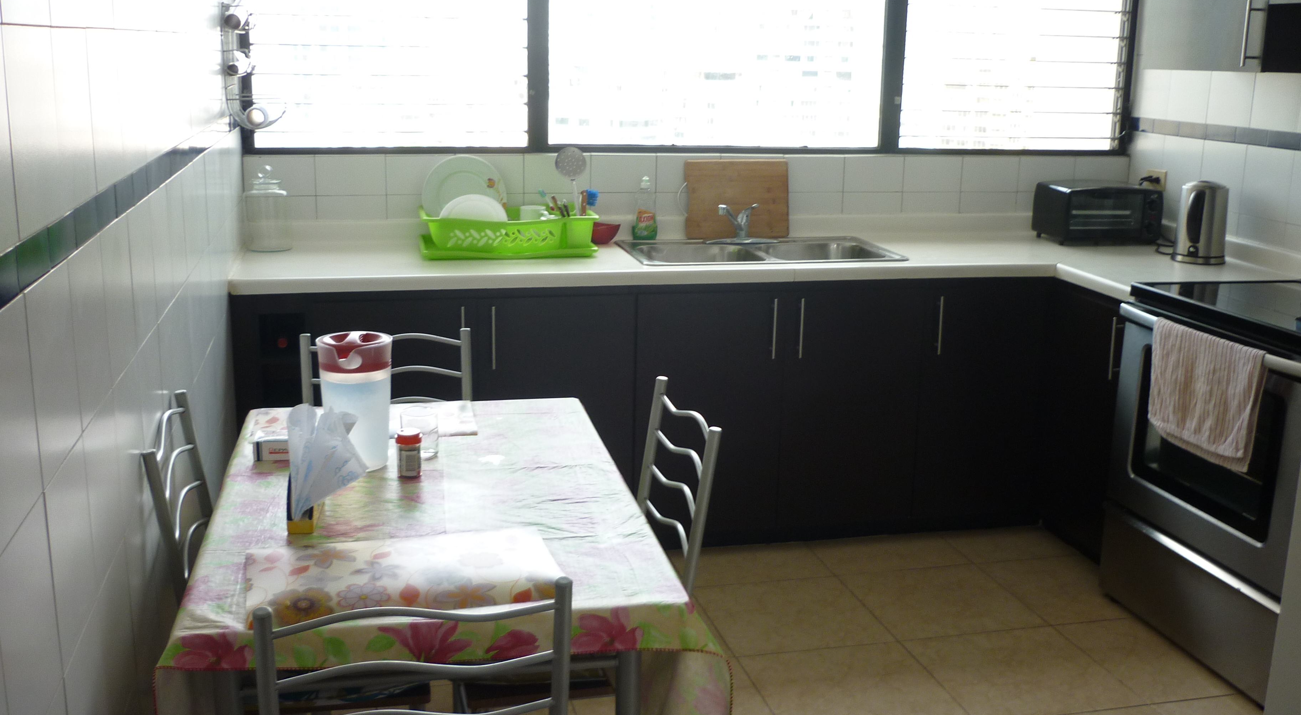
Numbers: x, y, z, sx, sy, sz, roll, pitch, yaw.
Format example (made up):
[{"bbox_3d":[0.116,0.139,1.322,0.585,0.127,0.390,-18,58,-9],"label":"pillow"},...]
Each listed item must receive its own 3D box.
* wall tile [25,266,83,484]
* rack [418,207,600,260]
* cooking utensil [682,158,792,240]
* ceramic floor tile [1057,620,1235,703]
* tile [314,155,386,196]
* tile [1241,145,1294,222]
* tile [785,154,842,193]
[{"bbox_3d":[-0.658,0.011,1.368,0.010,0.207,0.205,-2,14,-13],"label":"wall tile"},{"bbox_3d":[-0.438,-0.383,3.771,0.520,0.130,0.320,-2,14,-14],"label":"rack"},{"bbox_3d":[0.287,-0.525,4.123,0.369,0.258,0.020,-2,5,-13],"label":"cooking utensil"},{"bbox_3d":[1.355,0.776,3.213,0.437,0.010,0.437,-2,14,-13],"label":"ceramic floor tile"},{"bbox_3d":[-0.974,-0.593,4.038,0.222,0.131,0.010,-2,14,-12],"label":"tile"},{"bbox_3d":[1.902,-0.534,3.821,0.010,0.215,0.215,-2,14,-13],"label":"tile"},{"bbox_3d":[0.577,-0.645,4.367,0.218,0.126,0.010,-2,14,-12],"label":"tile"}]

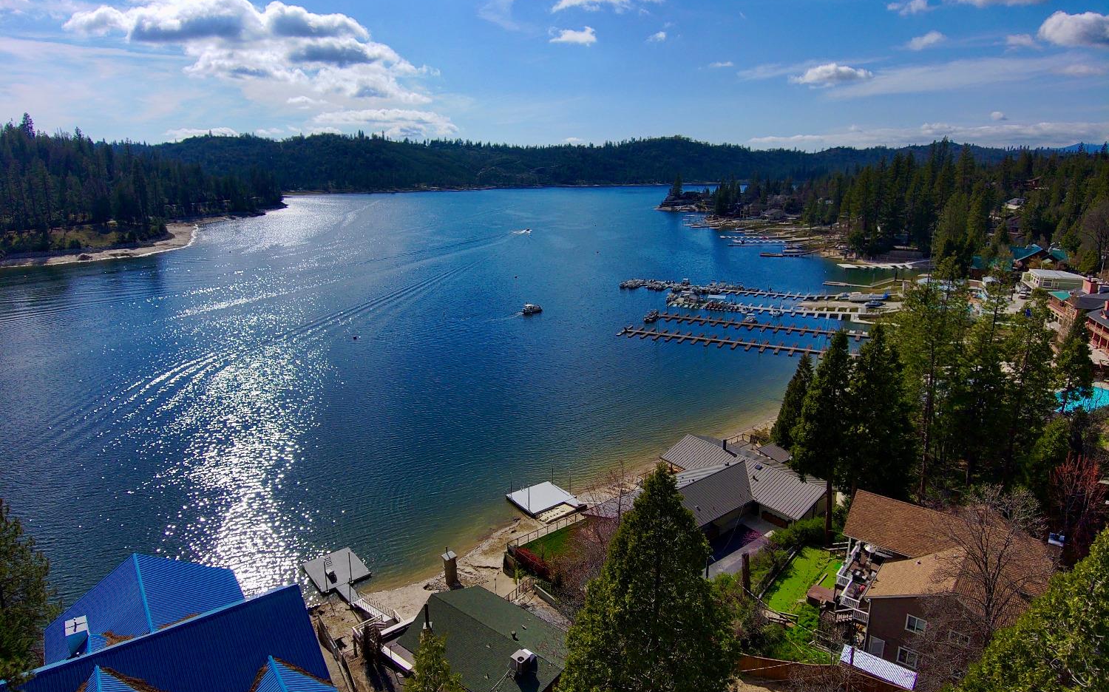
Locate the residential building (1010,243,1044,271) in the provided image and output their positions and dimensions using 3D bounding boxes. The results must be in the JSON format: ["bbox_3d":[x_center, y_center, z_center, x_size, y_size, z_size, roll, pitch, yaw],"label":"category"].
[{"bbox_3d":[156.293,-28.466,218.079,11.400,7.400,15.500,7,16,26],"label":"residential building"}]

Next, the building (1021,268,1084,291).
[{"bbox_3d":[134.990,-17.552,182.110,11.300,6.700,11.300,4,15,17],"label":"building"}]

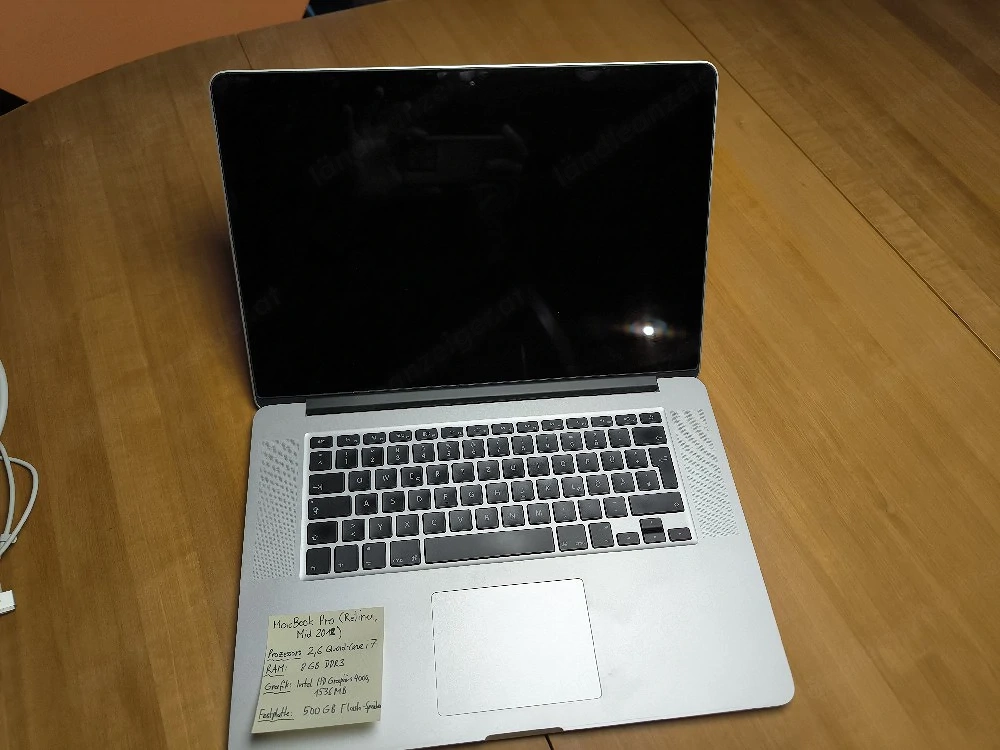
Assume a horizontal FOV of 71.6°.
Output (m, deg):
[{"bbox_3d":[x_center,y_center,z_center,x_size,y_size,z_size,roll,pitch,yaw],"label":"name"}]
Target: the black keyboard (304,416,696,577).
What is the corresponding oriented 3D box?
[{"bbox_3d":[-0.002,0.084,0.515,0.277,0.008,0.108,-4,60,-6],"label":"black keyboard"}]

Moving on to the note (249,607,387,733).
[{"bbox_3d":[-0.113,0.187,0.442,0.076,0.013,0.070,-2,60,-5],"label":"note"}]

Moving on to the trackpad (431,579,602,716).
[{"bbox_3d":[0.010,0.179,0.461,0.106,0.004,0.077,-4,60,-6],"label":"trackpad"}]

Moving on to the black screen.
[{"bbox_3d":[-0.016,-0.102,0.524,0.358,0.239,0.007,-4,17,-6],"label":"black screen"}]

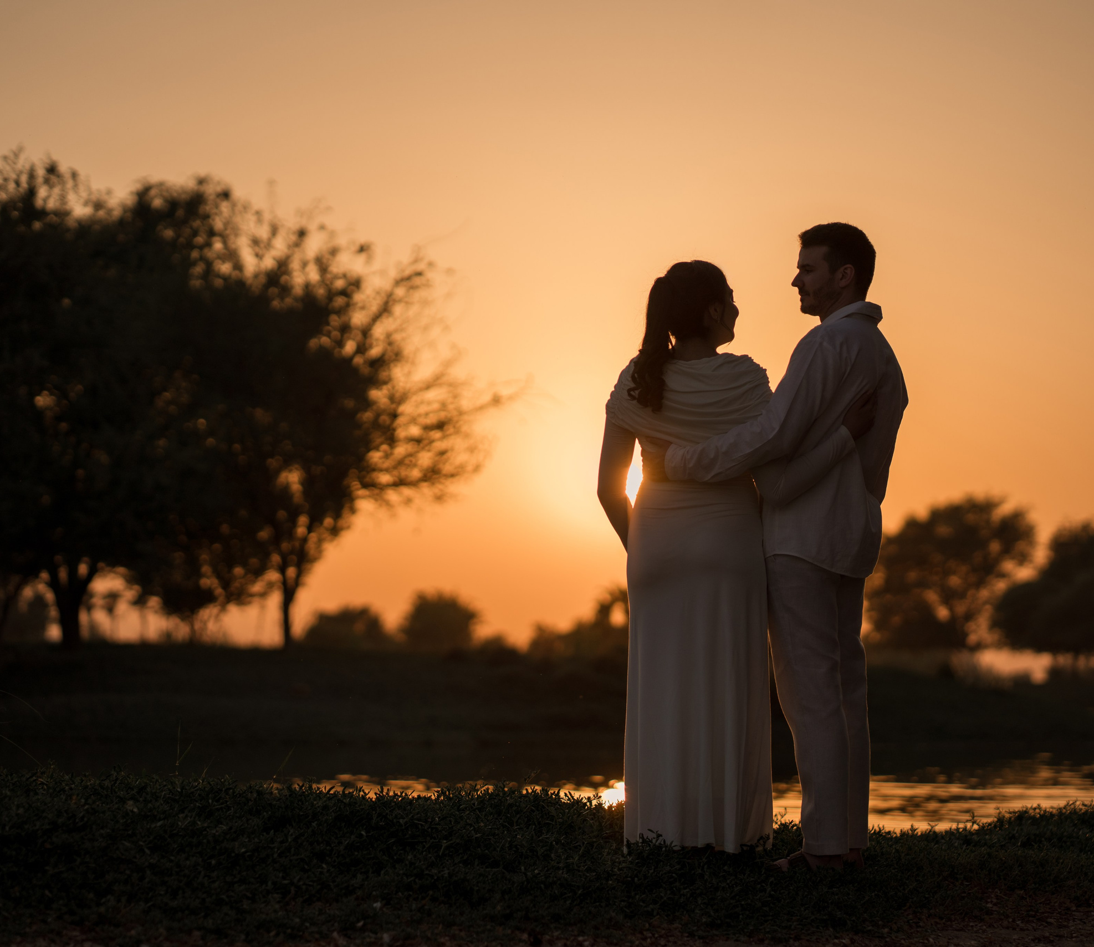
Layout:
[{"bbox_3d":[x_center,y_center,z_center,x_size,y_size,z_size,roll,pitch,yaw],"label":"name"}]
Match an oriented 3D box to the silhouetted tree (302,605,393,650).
[{"bbox_3d":[-7.443,5.811,125.000,3.430,1.870,3.260,0,-3,0],"label":"silhouetted tree"}]

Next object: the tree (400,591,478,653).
[{"bbox_3d":[-4.011,5.542,125.000,3.020,2.510,2.870,0,-3,0],"label":"tree"}]

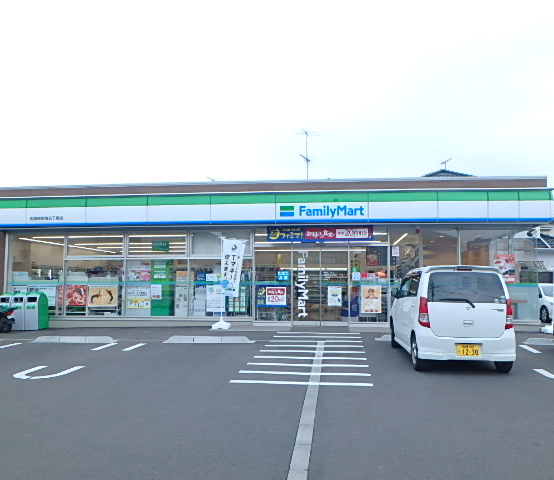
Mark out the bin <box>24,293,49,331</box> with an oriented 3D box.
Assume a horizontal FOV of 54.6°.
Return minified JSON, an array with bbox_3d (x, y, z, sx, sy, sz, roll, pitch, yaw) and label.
[{"bbox_3d":[-6.200,1.845,13.873,0.380,0.950,0.500,0,-5,6],"label":"bin"}]

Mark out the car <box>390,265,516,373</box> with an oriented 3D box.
[{"bbox_3d":[2.954,1.269,9.637,1.500,1.660,3.400,0,-3,3],"label":"car"}]

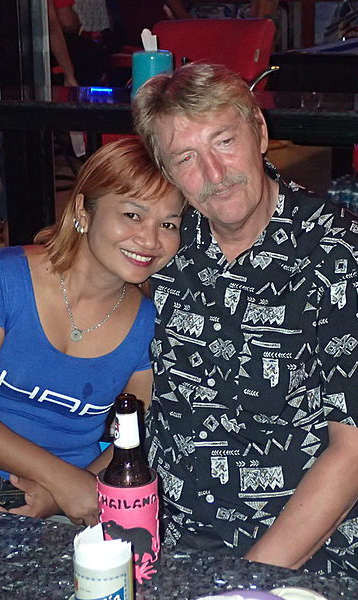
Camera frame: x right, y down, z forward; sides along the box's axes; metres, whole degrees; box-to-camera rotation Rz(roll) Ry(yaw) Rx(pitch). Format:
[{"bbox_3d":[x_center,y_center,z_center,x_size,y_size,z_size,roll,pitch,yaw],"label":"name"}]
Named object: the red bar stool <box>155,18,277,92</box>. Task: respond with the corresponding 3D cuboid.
[{"bbox_3d":[0.054,-0.454,4.047,0.540,1.060,0.530,6,18,24],"label":"red bar stool"}]

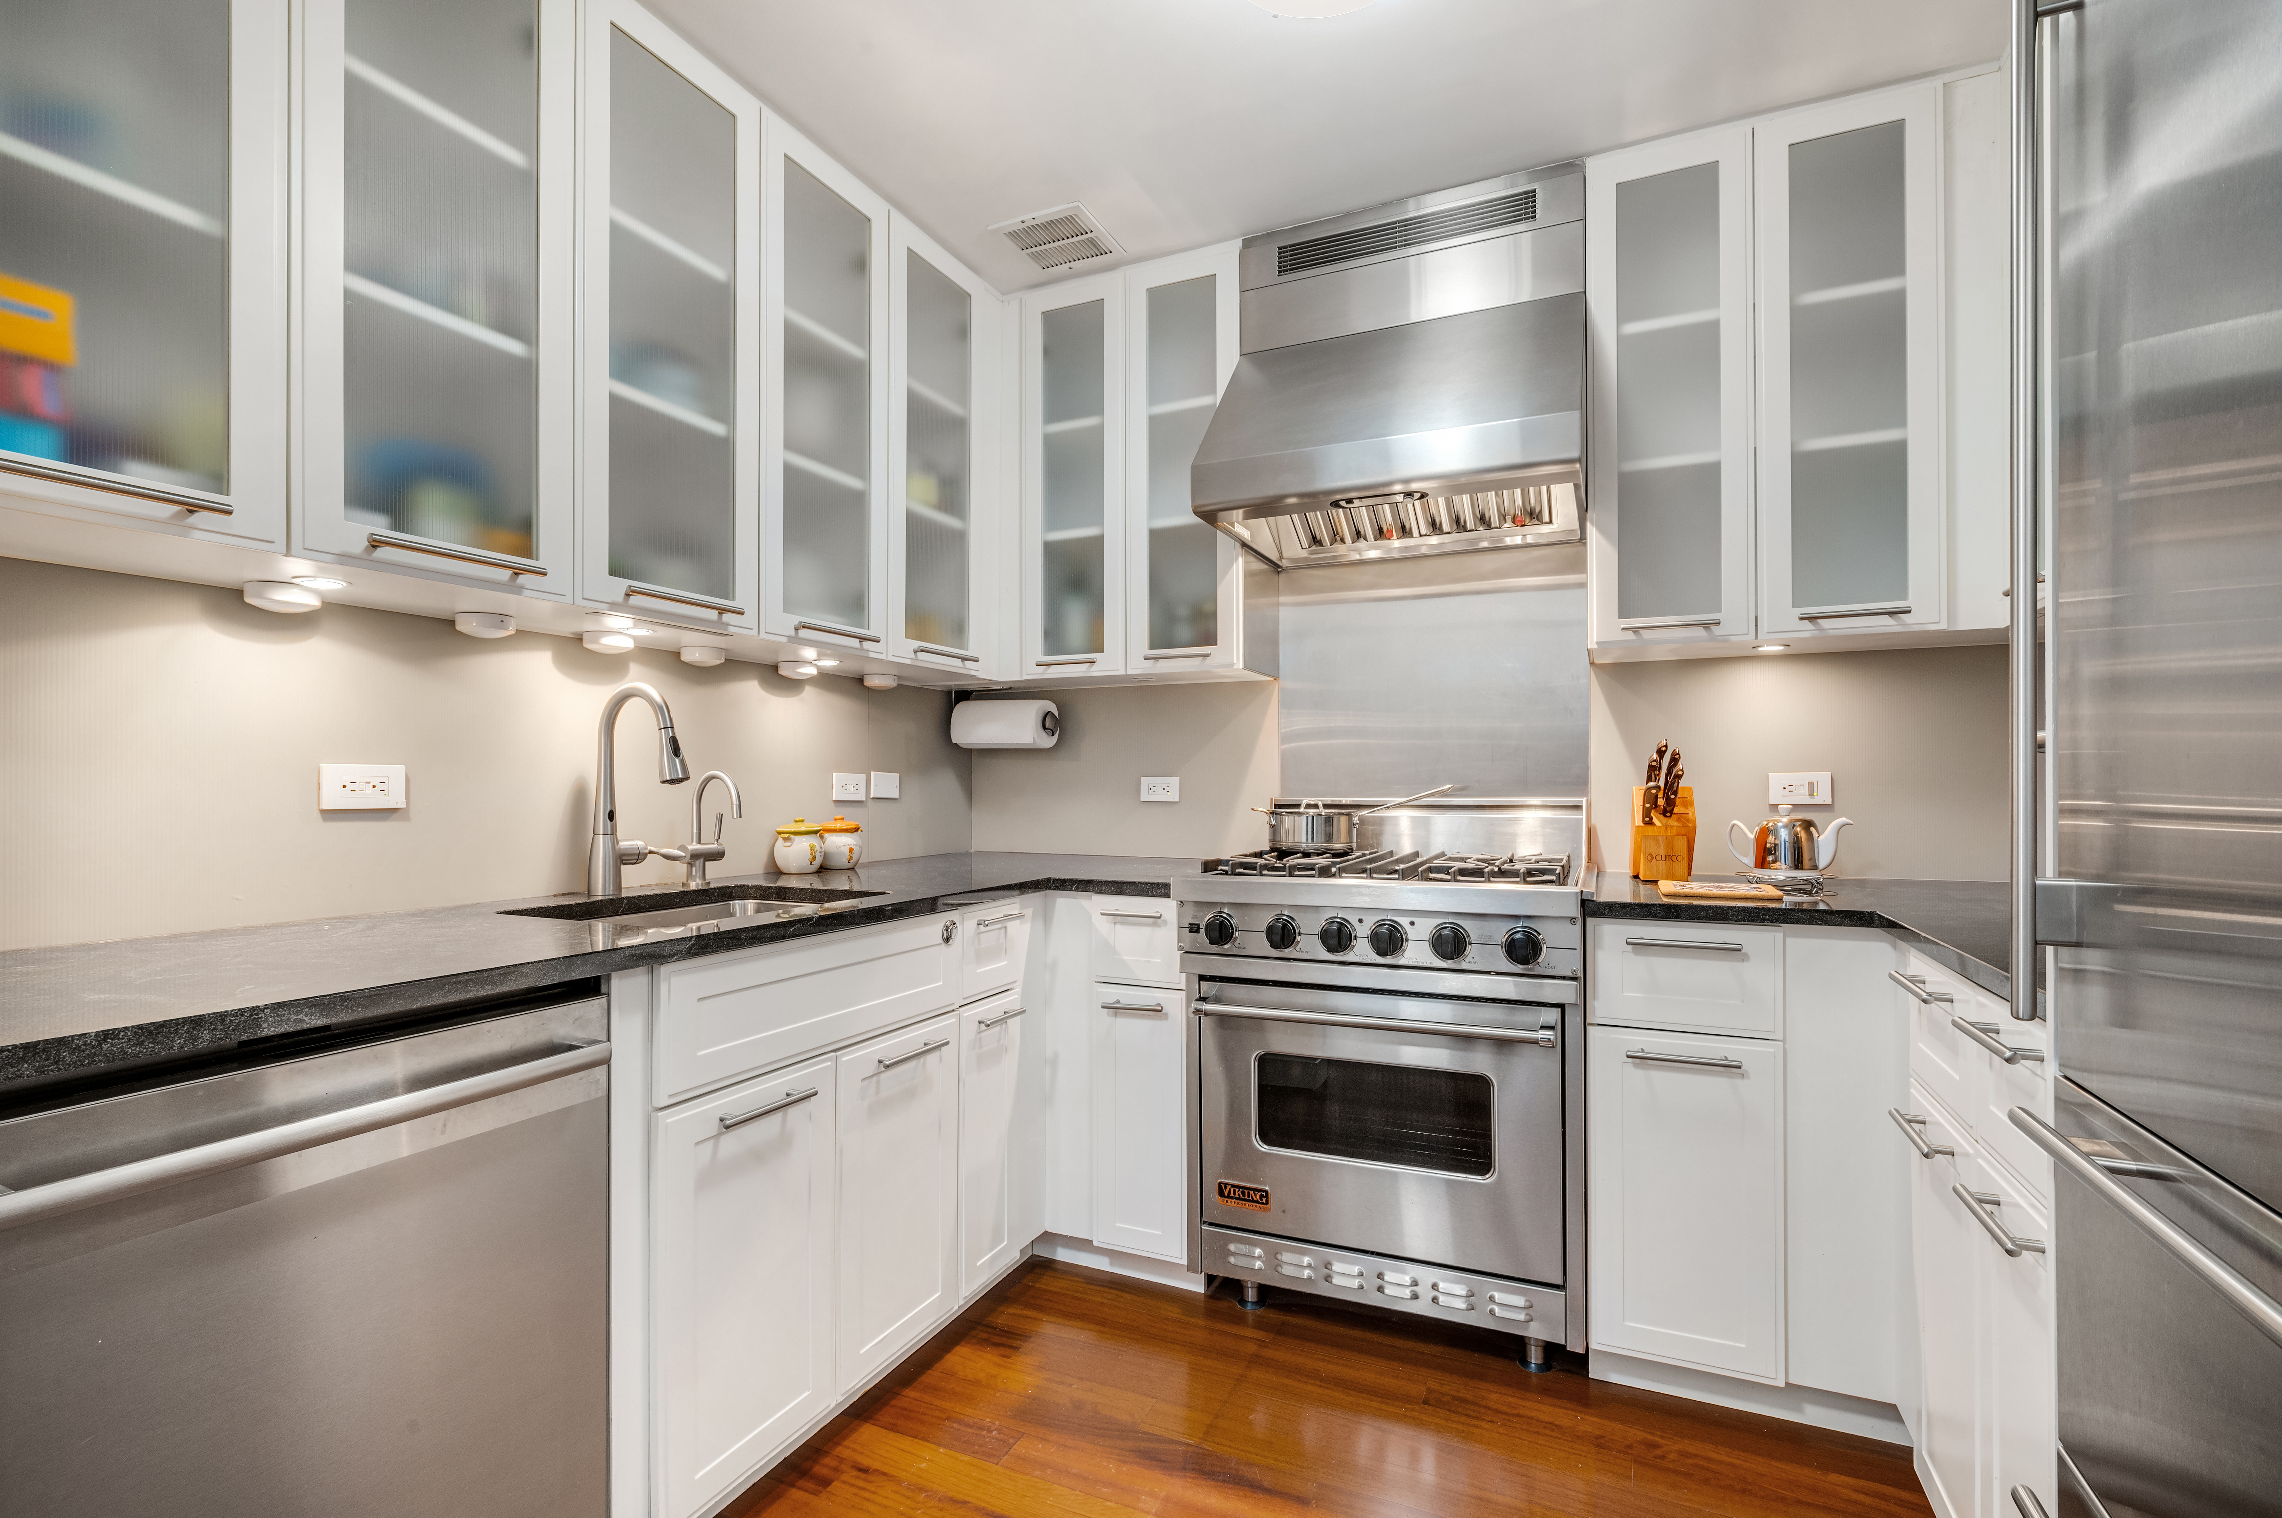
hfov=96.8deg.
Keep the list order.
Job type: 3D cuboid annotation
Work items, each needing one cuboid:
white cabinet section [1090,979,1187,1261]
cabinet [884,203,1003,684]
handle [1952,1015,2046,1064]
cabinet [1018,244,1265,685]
[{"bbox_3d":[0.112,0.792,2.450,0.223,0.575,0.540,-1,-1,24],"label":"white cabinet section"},{"bbox_3d":[-0.600,-0.714,2.511,0.307,1.007,0.465,0,-1,24],"label":"cabinet"},{"bbox_3d":[0.943,0.311,1.119,0.035,0.015,0.193,0,-1,24],"label":"handle"},{"bbox_3d":[0.024,-0.714,2.667,0.618,1.014,0.330,0,-1,24],"label":"cabinet"}]

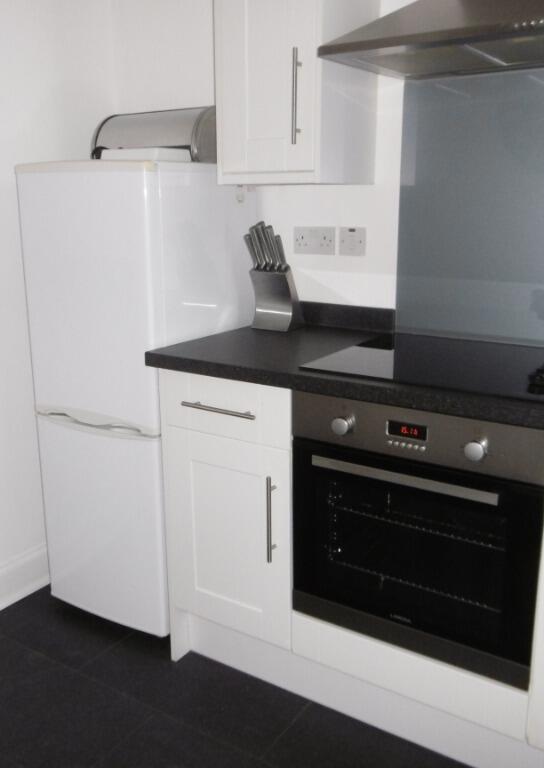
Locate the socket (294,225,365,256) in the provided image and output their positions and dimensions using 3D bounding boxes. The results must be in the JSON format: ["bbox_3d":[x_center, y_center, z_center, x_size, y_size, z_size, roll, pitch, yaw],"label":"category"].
[{"bbox_3d":[0.178,-0.446,2.216,0.254,0.086,0.009,9,17,32],"label":"socket"}]

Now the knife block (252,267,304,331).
[{"bbox_3d":[0.017,-0.277,2.242,0.137,0.198,0.127,9,17,32],"label":"knife block"}]

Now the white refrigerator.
[{"bbox_3d":[-0.399,0.016,2.368,0.548,1.430,0.535,9,17,32],"label":"white refrigerator"}]

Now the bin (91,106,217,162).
[{"bbox_3d":[-0.352,-0.799,2.323,0.433,0.175,0.250,9,17,32],"label":"bin"}]

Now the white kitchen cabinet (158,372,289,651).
[{"bbox_3d":[0.033,0.294,2.140,0.423,0.778,0.582,9,17,32],"label":"white kitchen cabinet"}]

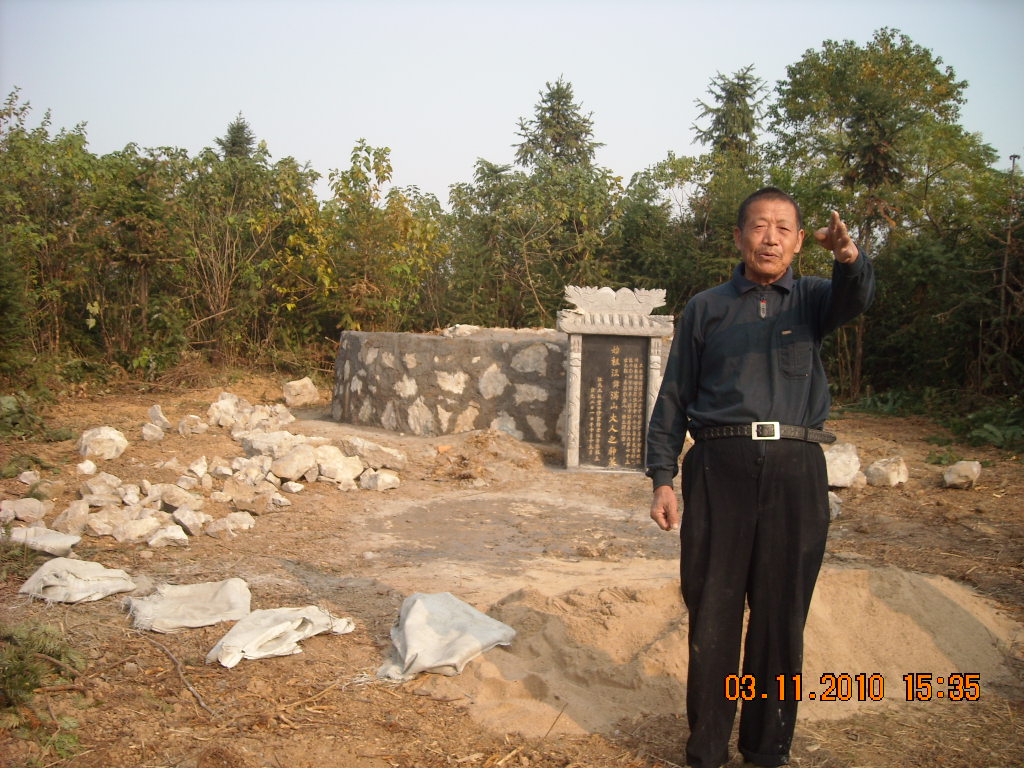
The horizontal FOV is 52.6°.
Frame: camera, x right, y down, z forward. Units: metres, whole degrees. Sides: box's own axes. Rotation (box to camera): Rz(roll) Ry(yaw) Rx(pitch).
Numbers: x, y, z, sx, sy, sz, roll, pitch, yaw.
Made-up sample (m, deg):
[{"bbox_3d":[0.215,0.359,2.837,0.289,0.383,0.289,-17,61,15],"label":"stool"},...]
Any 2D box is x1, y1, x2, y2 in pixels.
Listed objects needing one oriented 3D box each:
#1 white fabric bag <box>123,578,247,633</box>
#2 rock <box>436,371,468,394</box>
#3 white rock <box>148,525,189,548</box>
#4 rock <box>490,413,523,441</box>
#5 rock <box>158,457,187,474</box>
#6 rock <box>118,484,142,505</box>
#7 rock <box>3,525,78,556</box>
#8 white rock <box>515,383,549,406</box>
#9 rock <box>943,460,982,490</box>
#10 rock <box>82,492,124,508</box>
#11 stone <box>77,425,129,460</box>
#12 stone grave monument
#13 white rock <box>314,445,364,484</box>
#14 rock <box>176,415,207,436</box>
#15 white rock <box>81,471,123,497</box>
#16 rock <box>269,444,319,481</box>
[{"bbox_3d":[-1.311,0.890,4.194,0.469,0.090,0.480,-1,7,-20],"label":"white fabric bag"},{"bbox_3d":[-0.453,-0.013,7.900,0.240,0.180,0.150,2,7,9],"label":"rock"},{"bbox_3d":[-1.703,0.756,5.135,0.182,0.106,0.146,1,7,0],"label":"white rock"},{"bbox_3d":[-0.040,0.317,7.750,0.235,0.205,0.160,2,7,9],"label":"rock"},{"bbox_3d":[-2.461,0.591,7.505,0.188,0.114,0.160,-1,6,-18],"label":"rock"},{"bbox_3d":[-2.240,0.648,6.080,0.140,0.110,0.120,-1,7,-20],"label":"rock"},{"bbox_3d":[-2.333,0.781,5.150,0.338,0.095,0.177,-1,5,-25],"label":"rock"},{"bbox_3d":[0.169,0.081,8.950,0.260,0.166,0.130,3,5,25],"label":"white rock"},{"bbox_3d":[3.261,0.662,7.494,0.275,0.202,0.234,3,6,24],"label":"rock"},{"bbox_3d":[-2.353,0.673,5.937,0.221,0.074,0.139,-1,5,-22],"label":"rock"},{"bbox_3d":[-3.177,0.454,8.033,0.388,0.262,0.330,-1,6,-22],"label":"stone"},{"bbox_3d":[0.726,-0.041,7.314,0.796,1.277,0.220,2,7,6],"label":"stone grave monument"},{"bbox_3d":[-1.126,0.516,6.724,0.303,0.238,0.227,1,7,0],"label":"white rock"},{"bbox_3d":[-2.896,0.376,9.386,0.272,0.181,0.218,0,5,-17],"label":"rock"},{"bbox_3d":[-2.465,0.596,6.220,0.250,0.145,0.200,-2,7,-22],"label":"white rock"},{"bbox_3d":[-1.547,0.551,7.364,0.327,0.255,0.278,0,5,-12],"label":"rock"}]

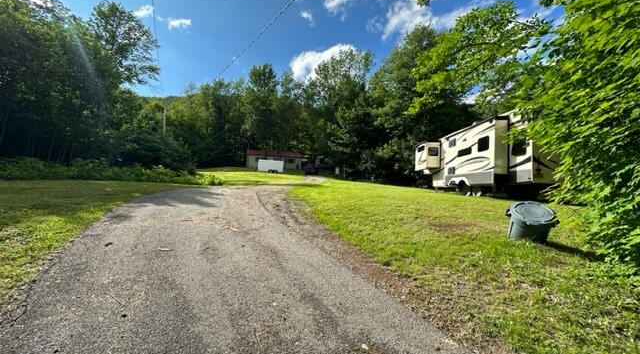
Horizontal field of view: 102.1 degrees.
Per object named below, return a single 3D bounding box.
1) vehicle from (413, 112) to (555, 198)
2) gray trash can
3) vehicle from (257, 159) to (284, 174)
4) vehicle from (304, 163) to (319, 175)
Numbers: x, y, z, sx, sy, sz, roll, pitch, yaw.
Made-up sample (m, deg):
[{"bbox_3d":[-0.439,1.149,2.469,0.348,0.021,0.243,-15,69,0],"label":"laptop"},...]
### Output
[{"bbox_3d":[8.692,-0.818,14.552,3.000,3.650,10.500,2,-2,2],"label":"vehicle"},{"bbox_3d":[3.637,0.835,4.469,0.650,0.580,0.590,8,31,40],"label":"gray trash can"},{"bbox_3d":[-9.049,-1.797,48.639,5.200,2.350,2.200,2,-2,-6],"label":"vehicle"},{"bbox_3d":[-1.178,-1.026,40.029,1.950,1.750,4.600,2,-2,-2],"label":"vehicle"}]

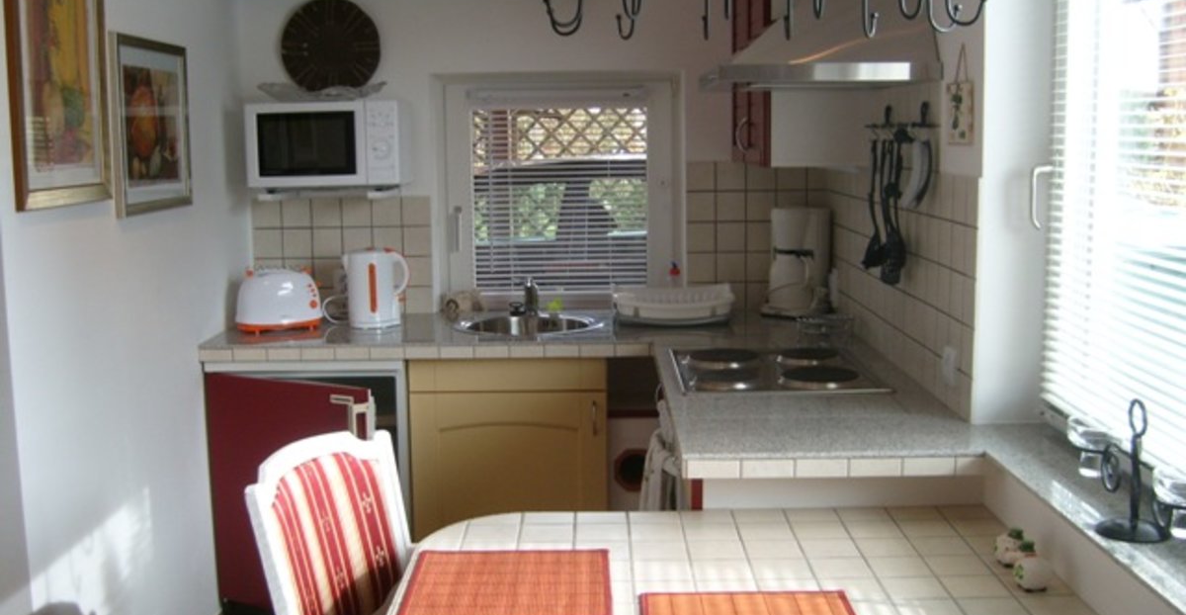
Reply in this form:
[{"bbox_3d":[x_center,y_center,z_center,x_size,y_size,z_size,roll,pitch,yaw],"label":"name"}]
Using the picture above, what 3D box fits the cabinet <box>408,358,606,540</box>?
[{"bbox_3d":[-0.256,0.509,3.946,0.598,0.800,0.560,-1,8,0],"label":"cabinet"}]

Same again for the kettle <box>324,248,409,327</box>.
[{"bbox_3d":[-0.710,-0.067,3.910,0.220,0.256,0.155,-1,8,-2],"label":"kettle"}]

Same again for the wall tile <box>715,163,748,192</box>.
[{"bbox_3d":[0.473,-0.449,4.103,0.102,0.102,0.012,-1,8,0],"label":"wall tile"}]

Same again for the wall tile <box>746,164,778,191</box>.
[{"bbox_3d":[0.577,-0.450,4.103,0.102,0.102,0.012,-1,8,0],"label":"wall tile"}]

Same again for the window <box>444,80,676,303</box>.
[{"bbox_3d":[-0.117,-0.409,4.276,0.833,0.797,0.090,-1,8,0],"label":"window"}]

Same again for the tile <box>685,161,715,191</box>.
[{"bbox_3d":[0.368,-0.448,4.104,0.102,0.102,0.012,-1,8,0],"label":"tile"}]

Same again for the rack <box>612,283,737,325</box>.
[{"bbox_3d":[0.262,-0.016,3.980,0.395,0.108,0.290,-1,8,0],"label":"rack"}]

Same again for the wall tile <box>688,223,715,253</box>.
[{"bbox_3d":[0.377,-0.243,4.155,0.101,0.102,0.010,-1,8,0],"label":"wall tile"}]

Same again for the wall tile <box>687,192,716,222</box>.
[{"bbox_3d":[0.376,-0.348,4.140,0.101,0.102,0.010,-1,8,0],"label":"wall tile"}]

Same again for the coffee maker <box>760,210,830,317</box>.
[{"bbox_3d":[0.676,-0.148,4.005,0.165,0.372,0.215,6,10,37],"label":"coffee maker"}]

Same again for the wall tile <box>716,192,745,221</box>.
[{"bbox_3d":[0.474,-0.346,4.119,0.102,0.102,0.012,-1,8,0],"label":"wall tile"}]

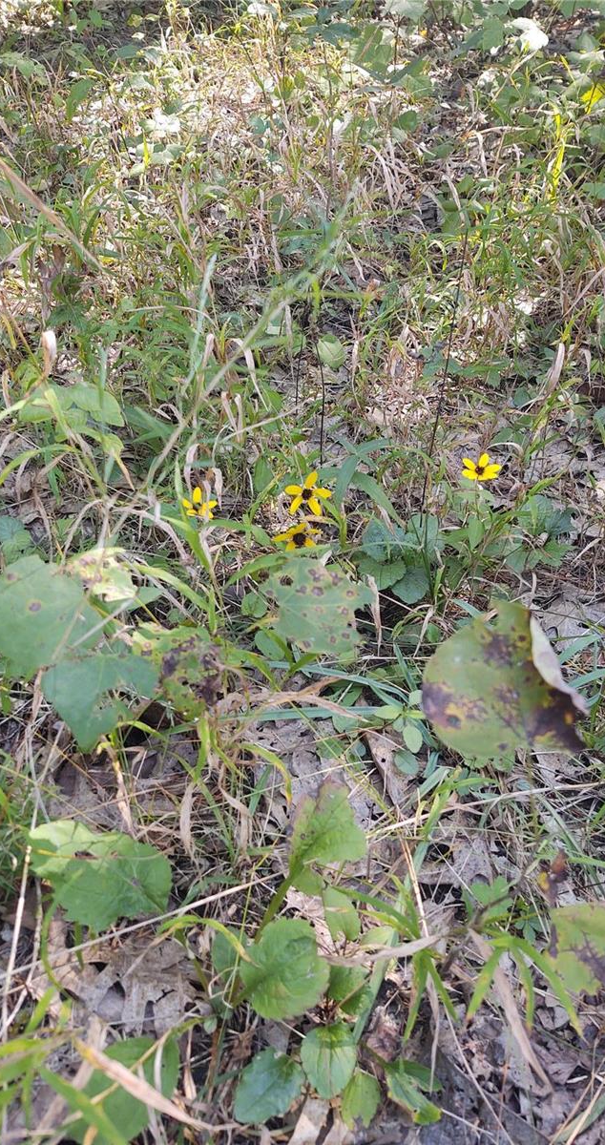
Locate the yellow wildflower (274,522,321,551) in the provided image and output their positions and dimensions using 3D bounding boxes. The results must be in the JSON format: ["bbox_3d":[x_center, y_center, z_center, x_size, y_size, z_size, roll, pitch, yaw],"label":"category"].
[{"bbox_3d":[-0.005,-0.037,0.940,0.048,0.040,0.016,-1,16,-1],"label":"yellow wildflower"}]

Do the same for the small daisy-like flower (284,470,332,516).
[{"bbox_3d":[0.006,-0.086,0.970,0.050,0.016,0.048,0,78,0],"label":"small daisy-like flower"}]

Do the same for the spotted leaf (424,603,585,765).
[{"bbox_3d":[0.124,0.066,0.550,0.092,0.030,0.088,7,71,7],"label":"spotted leaf"}]

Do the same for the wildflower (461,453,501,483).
[{"bbox_3d":[0.208,-0.122,1.040,0.043,0.014,0.041,0,52,0],"label":"wildflower"}]

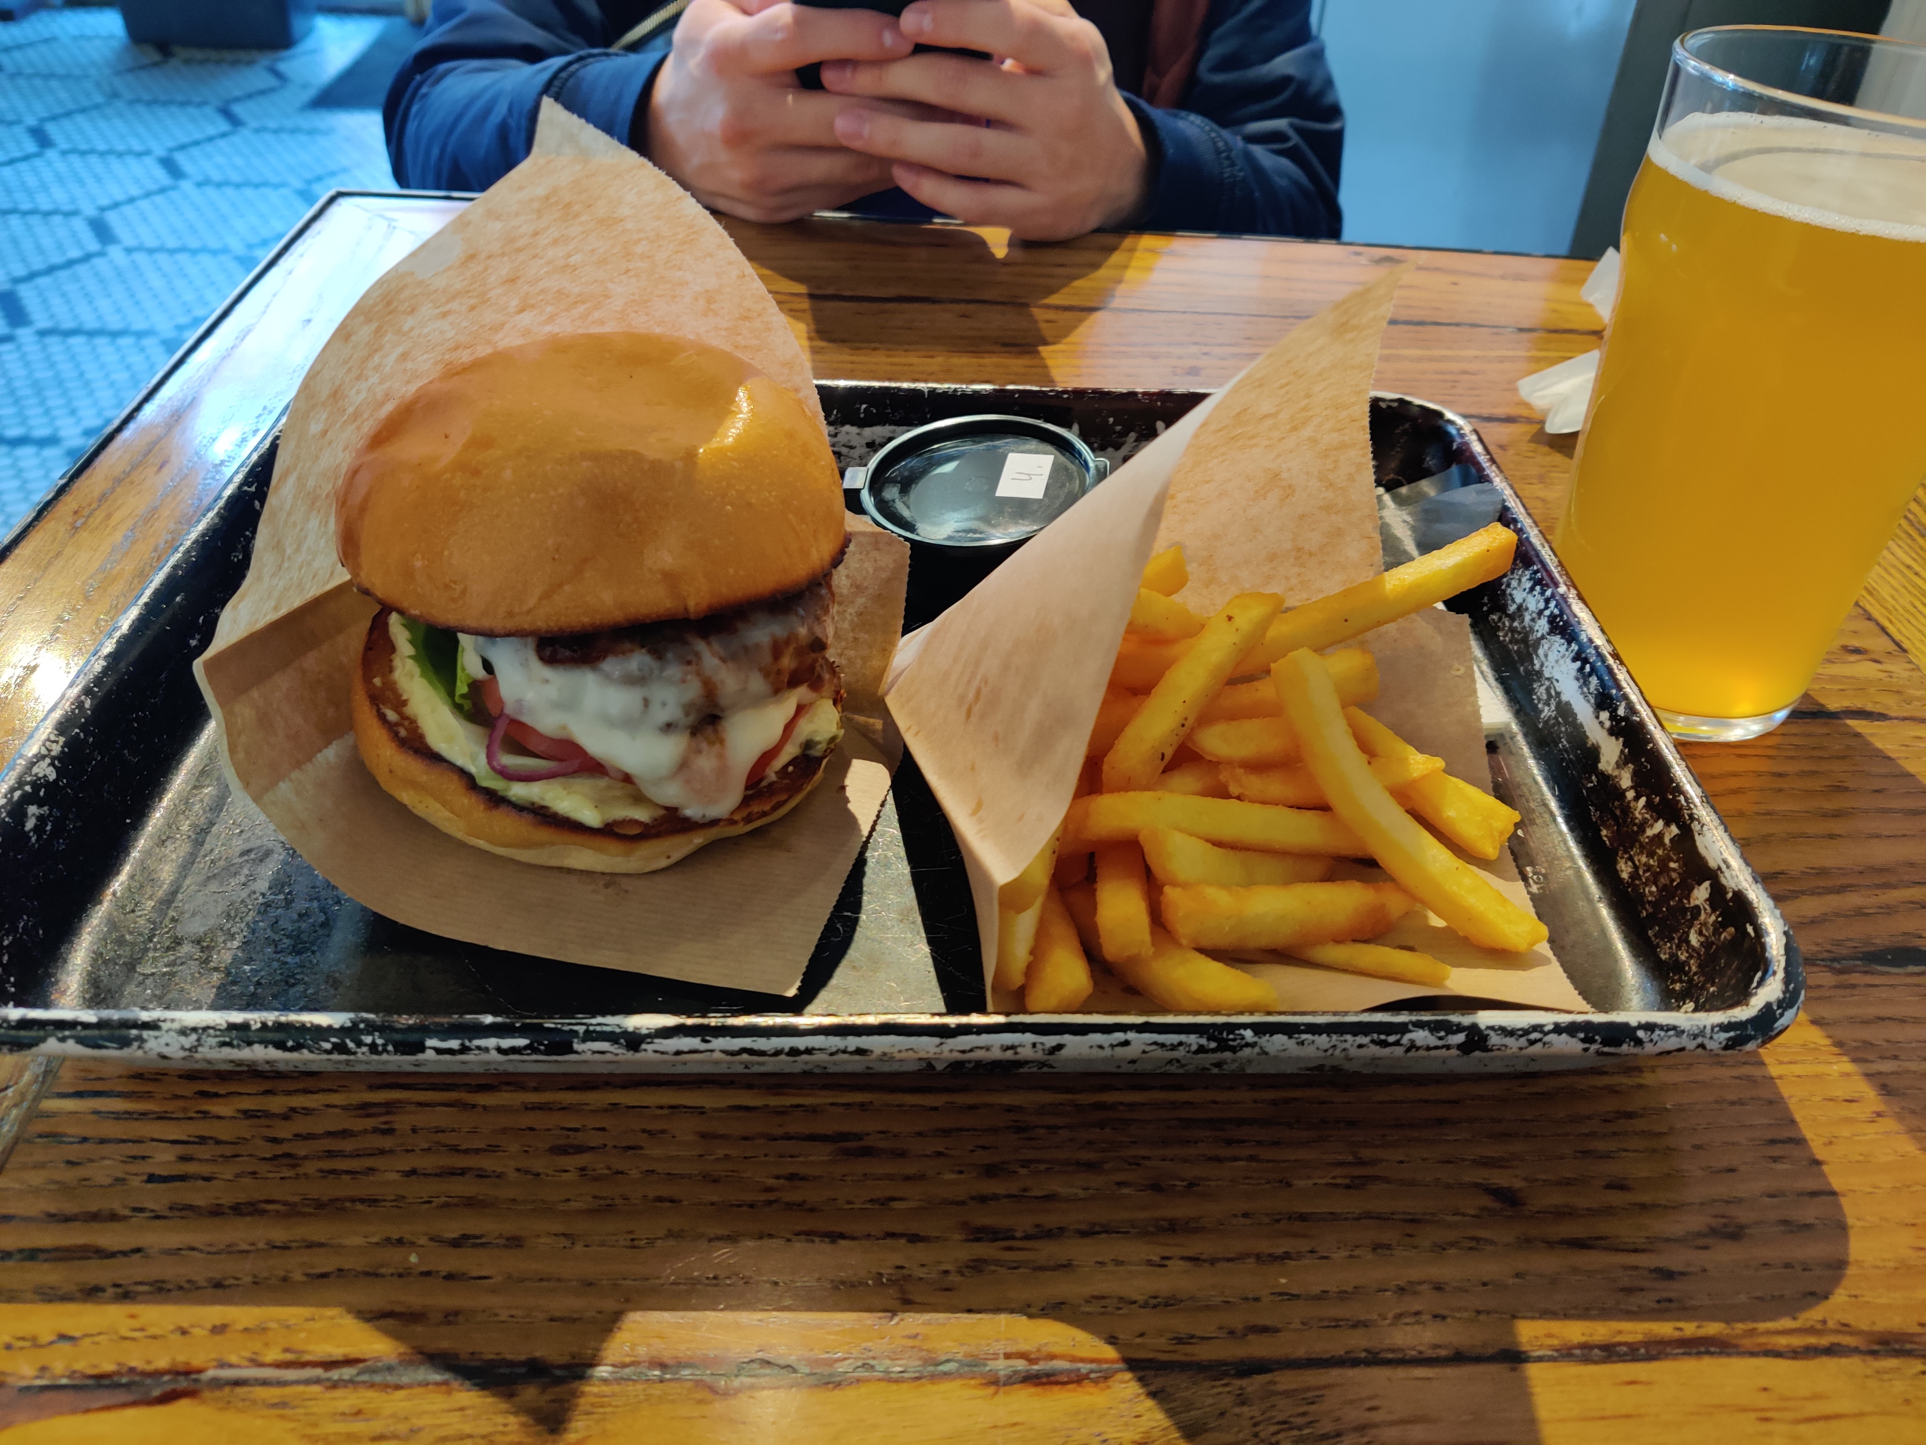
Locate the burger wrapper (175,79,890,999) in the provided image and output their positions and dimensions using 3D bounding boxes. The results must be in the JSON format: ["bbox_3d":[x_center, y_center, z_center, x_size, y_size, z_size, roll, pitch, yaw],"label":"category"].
[{"bbox_3d":[-0.087,-0.050,0.317,0.155,0.116,0.189,-2,39,-6],"label":"burger wrapper"}]

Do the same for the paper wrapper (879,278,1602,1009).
[{"bbox_3d":[0.059,-0.026,0.315,0.155,0.096,0.154,-5,40,-11],"label":"paper wrapper"}]

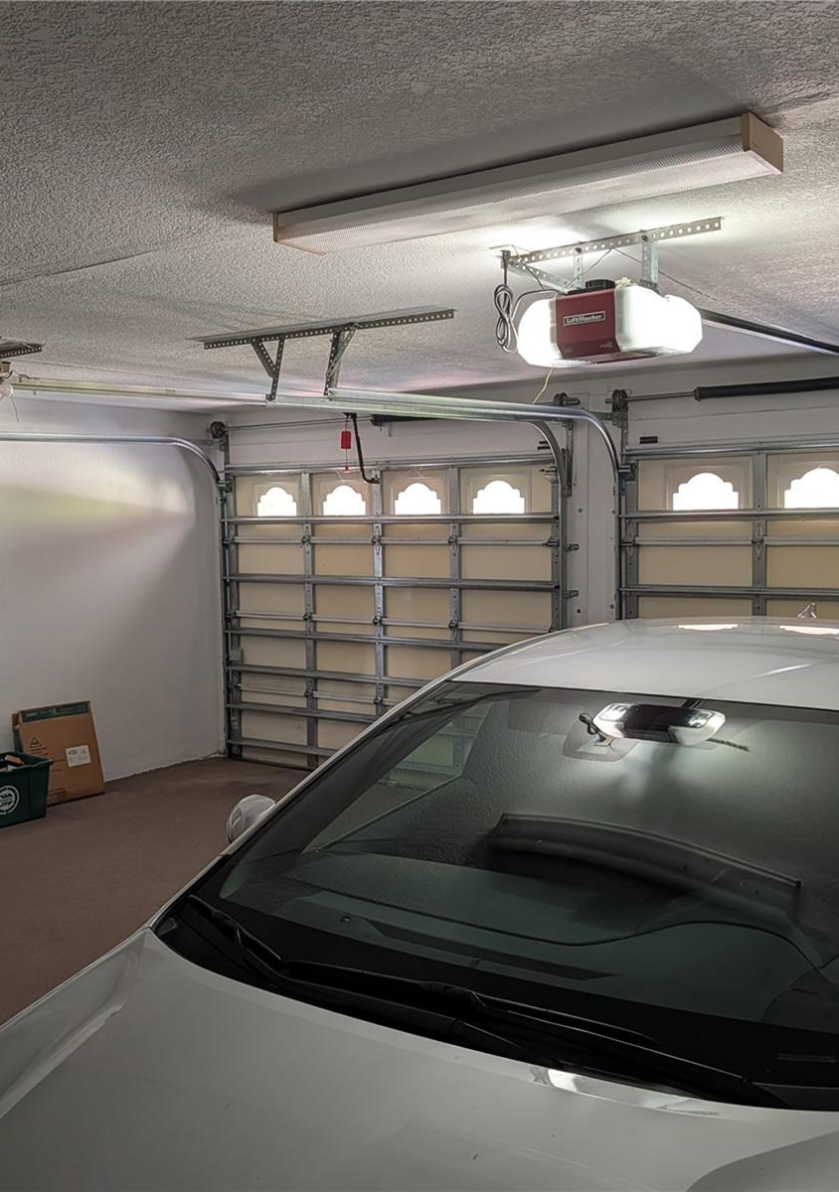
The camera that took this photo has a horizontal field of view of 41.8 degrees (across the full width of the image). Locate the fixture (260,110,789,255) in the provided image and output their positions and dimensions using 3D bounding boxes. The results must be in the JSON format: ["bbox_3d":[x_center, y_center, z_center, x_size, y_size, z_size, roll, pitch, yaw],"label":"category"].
[{"bbox_3d":[0.197,-0.933,2.573,1.230,0.078,0.215,2,5,33],"label":"fixture"}]

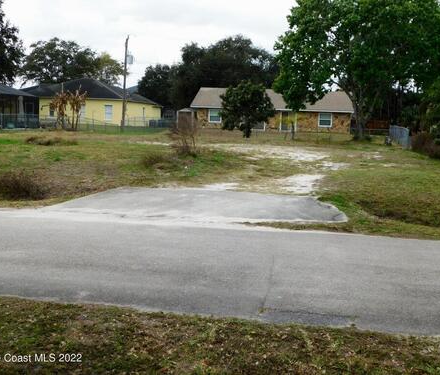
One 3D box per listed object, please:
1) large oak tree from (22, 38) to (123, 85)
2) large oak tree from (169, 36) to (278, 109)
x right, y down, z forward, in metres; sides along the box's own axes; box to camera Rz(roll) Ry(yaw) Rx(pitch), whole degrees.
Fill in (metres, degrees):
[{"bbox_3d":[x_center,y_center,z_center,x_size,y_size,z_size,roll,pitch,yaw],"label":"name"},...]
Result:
[{"bbox_3d":[-20.300,-14.644,89.057,13.800,11.600,12.500,2,6,0],"label":"large oak tree"},{"bbox_3d":[0.615,-14.709,90.987,15.300,12.800,13.500,2,6,0],"label":"large oak tree"}]

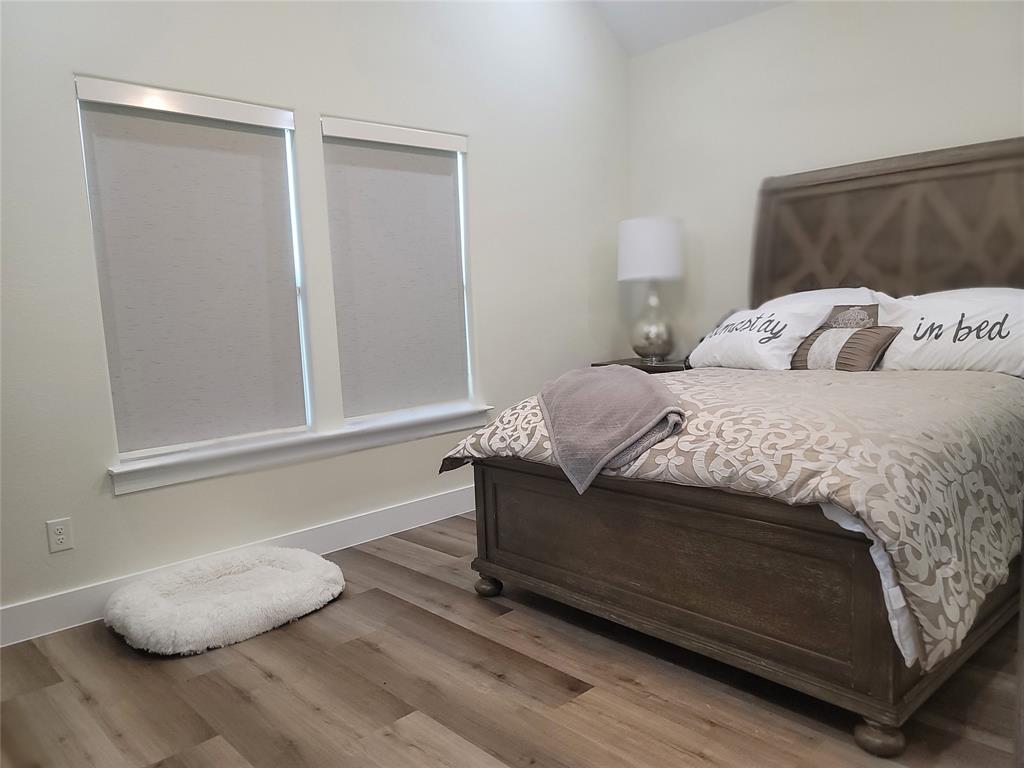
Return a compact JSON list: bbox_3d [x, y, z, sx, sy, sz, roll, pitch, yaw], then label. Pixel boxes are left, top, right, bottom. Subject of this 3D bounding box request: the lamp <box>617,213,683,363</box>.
[{"bbox_3d":[0.901,-0.596,4.743,0.414,0.920,0.414,-2,6,0],"label":"lamp"}]

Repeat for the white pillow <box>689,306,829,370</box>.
[{"bbox_3d":[1.358,-0.262,3.906,0.700,0.440,0.190,4,-33,47],"label":"white pillow"}]

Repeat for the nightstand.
[{"bbox_3d":[0.971,0.241,4.729,0.480,0.748,0.750,-8,8,-43],"label":"nightstand"}]

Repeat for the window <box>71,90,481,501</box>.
[{"bbox_3d":[-0.911,-0.462,3.541,1.980,1.613,0.120,-8,8,-43],"label":"window"}]

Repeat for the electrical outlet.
[{"bbox_3d":[-1.721,0.577,2.821,0.079,0.122,0.008,-8,8,-43],"label":"electrical outlet"}]

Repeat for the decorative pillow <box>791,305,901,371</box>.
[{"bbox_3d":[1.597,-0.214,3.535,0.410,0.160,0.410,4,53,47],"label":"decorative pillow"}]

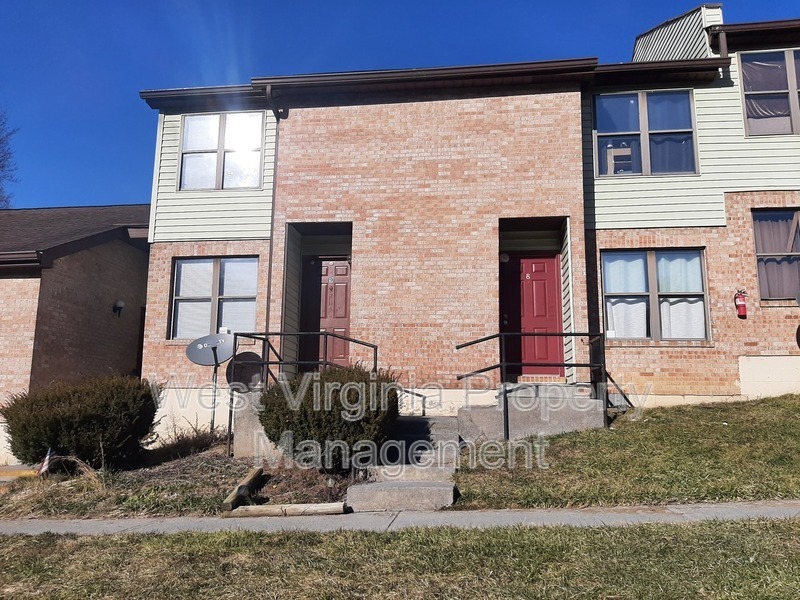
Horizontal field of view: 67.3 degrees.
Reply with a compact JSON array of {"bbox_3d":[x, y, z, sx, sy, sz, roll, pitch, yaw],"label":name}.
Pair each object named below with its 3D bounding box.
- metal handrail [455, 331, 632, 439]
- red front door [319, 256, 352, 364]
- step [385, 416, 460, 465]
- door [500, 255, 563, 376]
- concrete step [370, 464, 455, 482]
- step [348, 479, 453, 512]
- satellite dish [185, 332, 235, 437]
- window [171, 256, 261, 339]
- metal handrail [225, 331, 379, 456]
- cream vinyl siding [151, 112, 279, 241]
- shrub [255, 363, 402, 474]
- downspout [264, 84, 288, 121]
[{"bbox_3d":[1.804,1.240,8.517,1.986,1.422,1.038,0,-9,7],"label":"metal handrail"},{"bbox_3d":[-1.224,0.305,10.637,0.960,2.030,0.080,-1,-8,8],"label":"red front door"},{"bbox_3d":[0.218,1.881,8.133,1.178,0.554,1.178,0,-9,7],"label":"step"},{"bbox_3d":[2.195,0.252,10.165,1.020,2.050,0.080,-1,-8,8],"label":"door"},{"bbox_3d":[0.114,2.117,7.368,1.158,0.170,0.329,0,-9,7],"label":"concrete step"},{"bbox_3d":[0.037,2.280,7.007,1.240,0.260,0.400,0,-8,3],"label":"step"},{"bbox_3d":[-3.002,1.301,9.483,0.818,1.579,0.599,3,-10,-14],"label":"satellite dish"},{"bbox_3d":[-3.316,-0.043,10.737,1.620,1.500,0.120,-1,-8,8],"label":"window"},{"bbox_3d":[-1.302,1.400,8.883,2.116,1.732,1.038,0,-9,7],"label":"metal handrail"},{"bbox_3d":[-3.415,-2.276,11.017,2.400,2.450,0.080,-1,-8,8],"label":"cream vinyl siding"},{"bbox_3d":[-0.883,1.494,7.561,1.717,1.268,1.397,0,-9,7],"label":"shrub"},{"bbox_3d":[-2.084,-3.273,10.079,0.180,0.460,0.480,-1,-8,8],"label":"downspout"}]

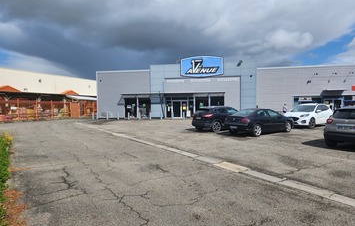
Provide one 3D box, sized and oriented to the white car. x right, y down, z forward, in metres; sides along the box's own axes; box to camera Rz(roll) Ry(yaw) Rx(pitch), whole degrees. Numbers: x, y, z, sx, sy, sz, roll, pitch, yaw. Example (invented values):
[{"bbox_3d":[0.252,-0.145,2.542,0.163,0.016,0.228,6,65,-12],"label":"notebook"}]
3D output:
[{"bbox_3d":[9.880,0.160,17.675,4.620,1.670,1.883,-2,2,-36],"label":"white car"}]

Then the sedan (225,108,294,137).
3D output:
[{"bbox_3d":[4.911,0.470,13.826,4.676,1.445,1.811,-2,2,-33],"label":"sedan"}]

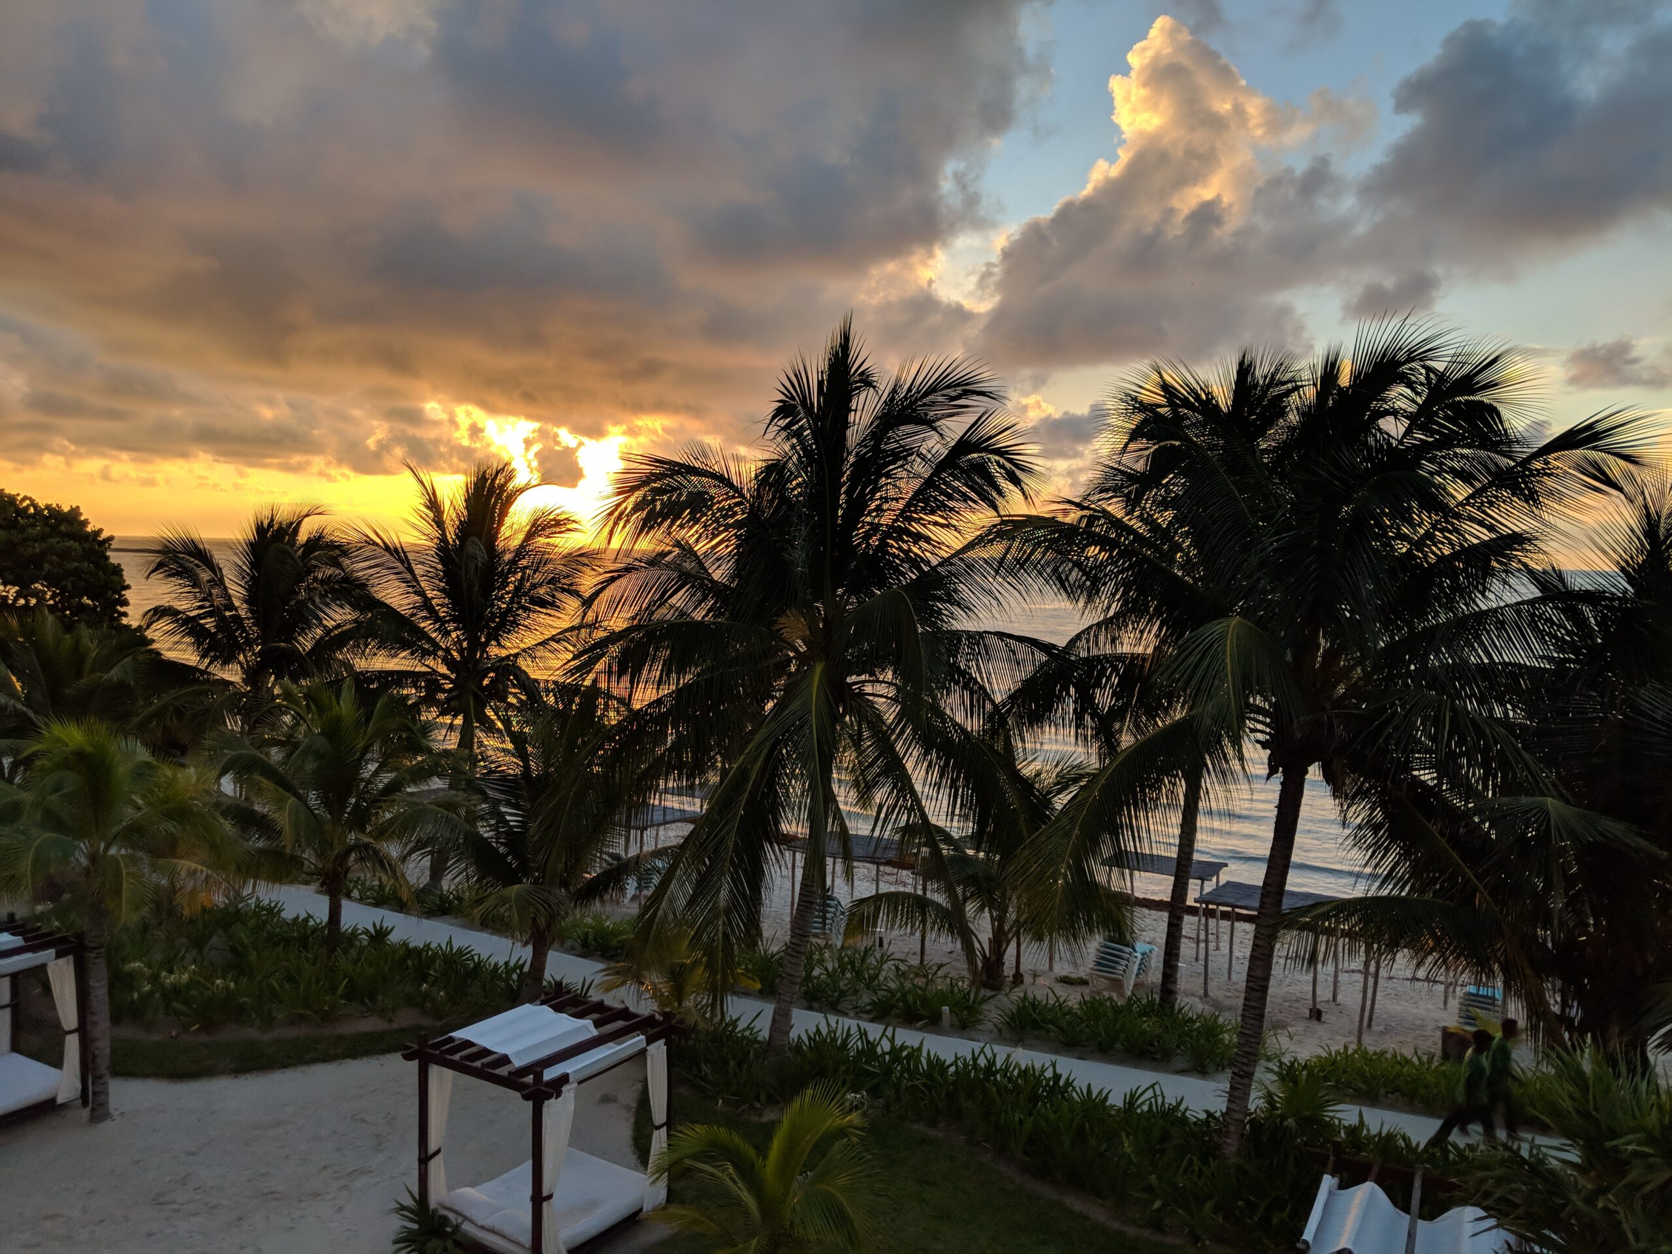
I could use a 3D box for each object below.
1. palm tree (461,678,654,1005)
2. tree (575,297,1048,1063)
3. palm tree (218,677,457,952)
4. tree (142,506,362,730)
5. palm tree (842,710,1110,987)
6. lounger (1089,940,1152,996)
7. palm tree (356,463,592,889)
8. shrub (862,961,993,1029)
[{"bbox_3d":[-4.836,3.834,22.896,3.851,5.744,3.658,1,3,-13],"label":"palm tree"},{"bbox_3d":[-0.358,1.103,20.249,7.223,11.695,7.006,1,3,-2],"label":"tree"},{"bbox_3d":[-9.316,3.747,24.721,4.272,5.513,4.144,0,3,-21],"label":"palm tree"},{"bbox_3d":[-15.098,1.347,33.898,5.191,9.008,5.036,0,4,-25],"label":"tree"},{"bbox_3d":[2.638,4.248,24.358,4.992,5.084,4.742,2,3,7],"label":"palm tree"},{"bbox_3d":[5.619,6.323,25.031,0.700,1.000,1.750,4,4,35],"label":"lounger"},{"bbox_3d":[-8.364,1.209,30.339,5.271,9.985,5.113,0,3,-17],"label":"palm tree"},{"bbox_3d":[1.636,6.477,23.033,2.200,0.750,1.500,3,4,28],"label":"shrub"}]

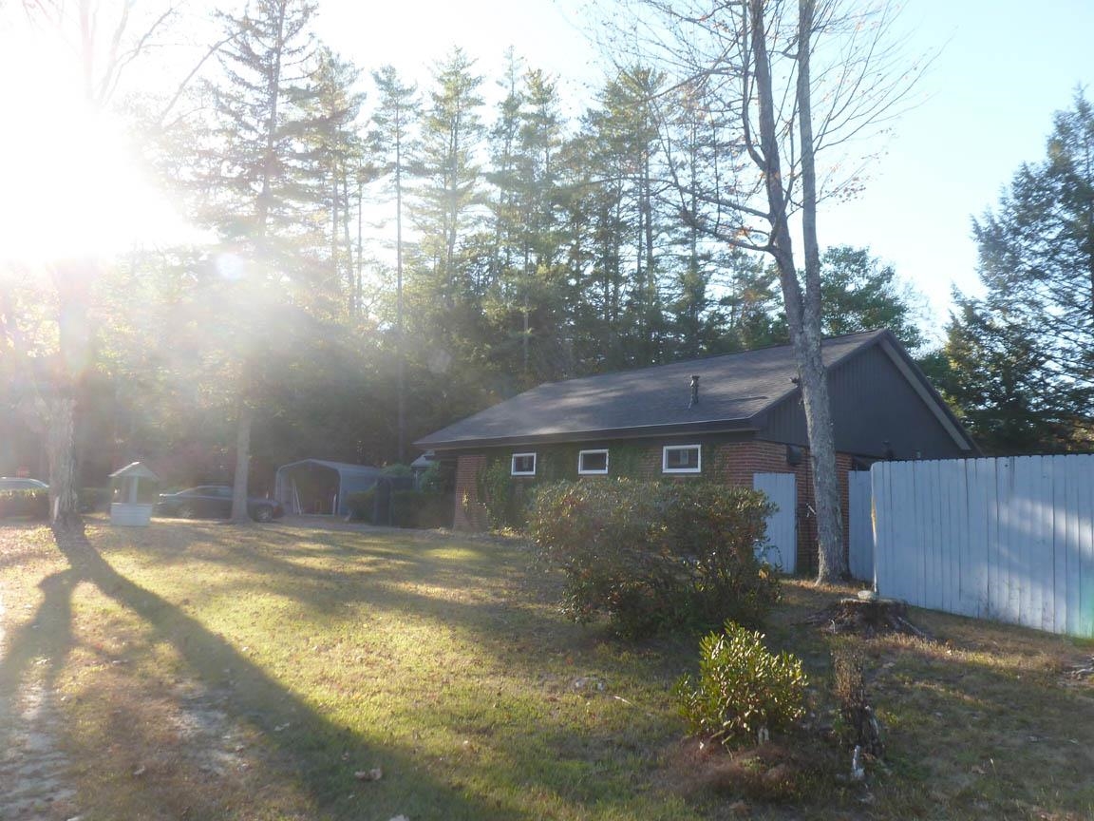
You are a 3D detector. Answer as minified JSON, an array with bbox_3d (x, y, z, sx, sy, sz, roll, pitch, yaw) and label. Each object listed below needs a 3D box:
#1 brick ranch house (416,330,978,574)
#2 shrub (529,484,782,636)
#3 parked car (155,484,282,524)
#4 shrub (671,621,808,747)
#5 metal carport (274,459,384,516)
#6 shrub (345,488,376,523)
[{"bbox_3d":[3.757,1.226,21.788,10.100,5.350,12.200,8,-9,-39],"label":"brick ranch house"},{"bbox_3d":[1.111,1.451,7.750,2.500,1.470,2.000,1,-7,8],"label":"shrub"},{"bbox_3d":[-13.501,3.813,31.300,4.800,1.450,1.850,7,-9,-35],"label":"parked car"},{"bbox_3d":[1.101,1.513,4.300,0.740,0.650,0.700,0,-7,14],"label":"shrub"},{"bbox_3d":[-11.162,4.248,41.521,3.750,2.820,6.200,0,-7,16],"label":"metal carport"},{"bbox_3d":[-7.110,3.656,28.900,1.200,1.260,1.200,4,-7,-14],"label":"shrub"}]

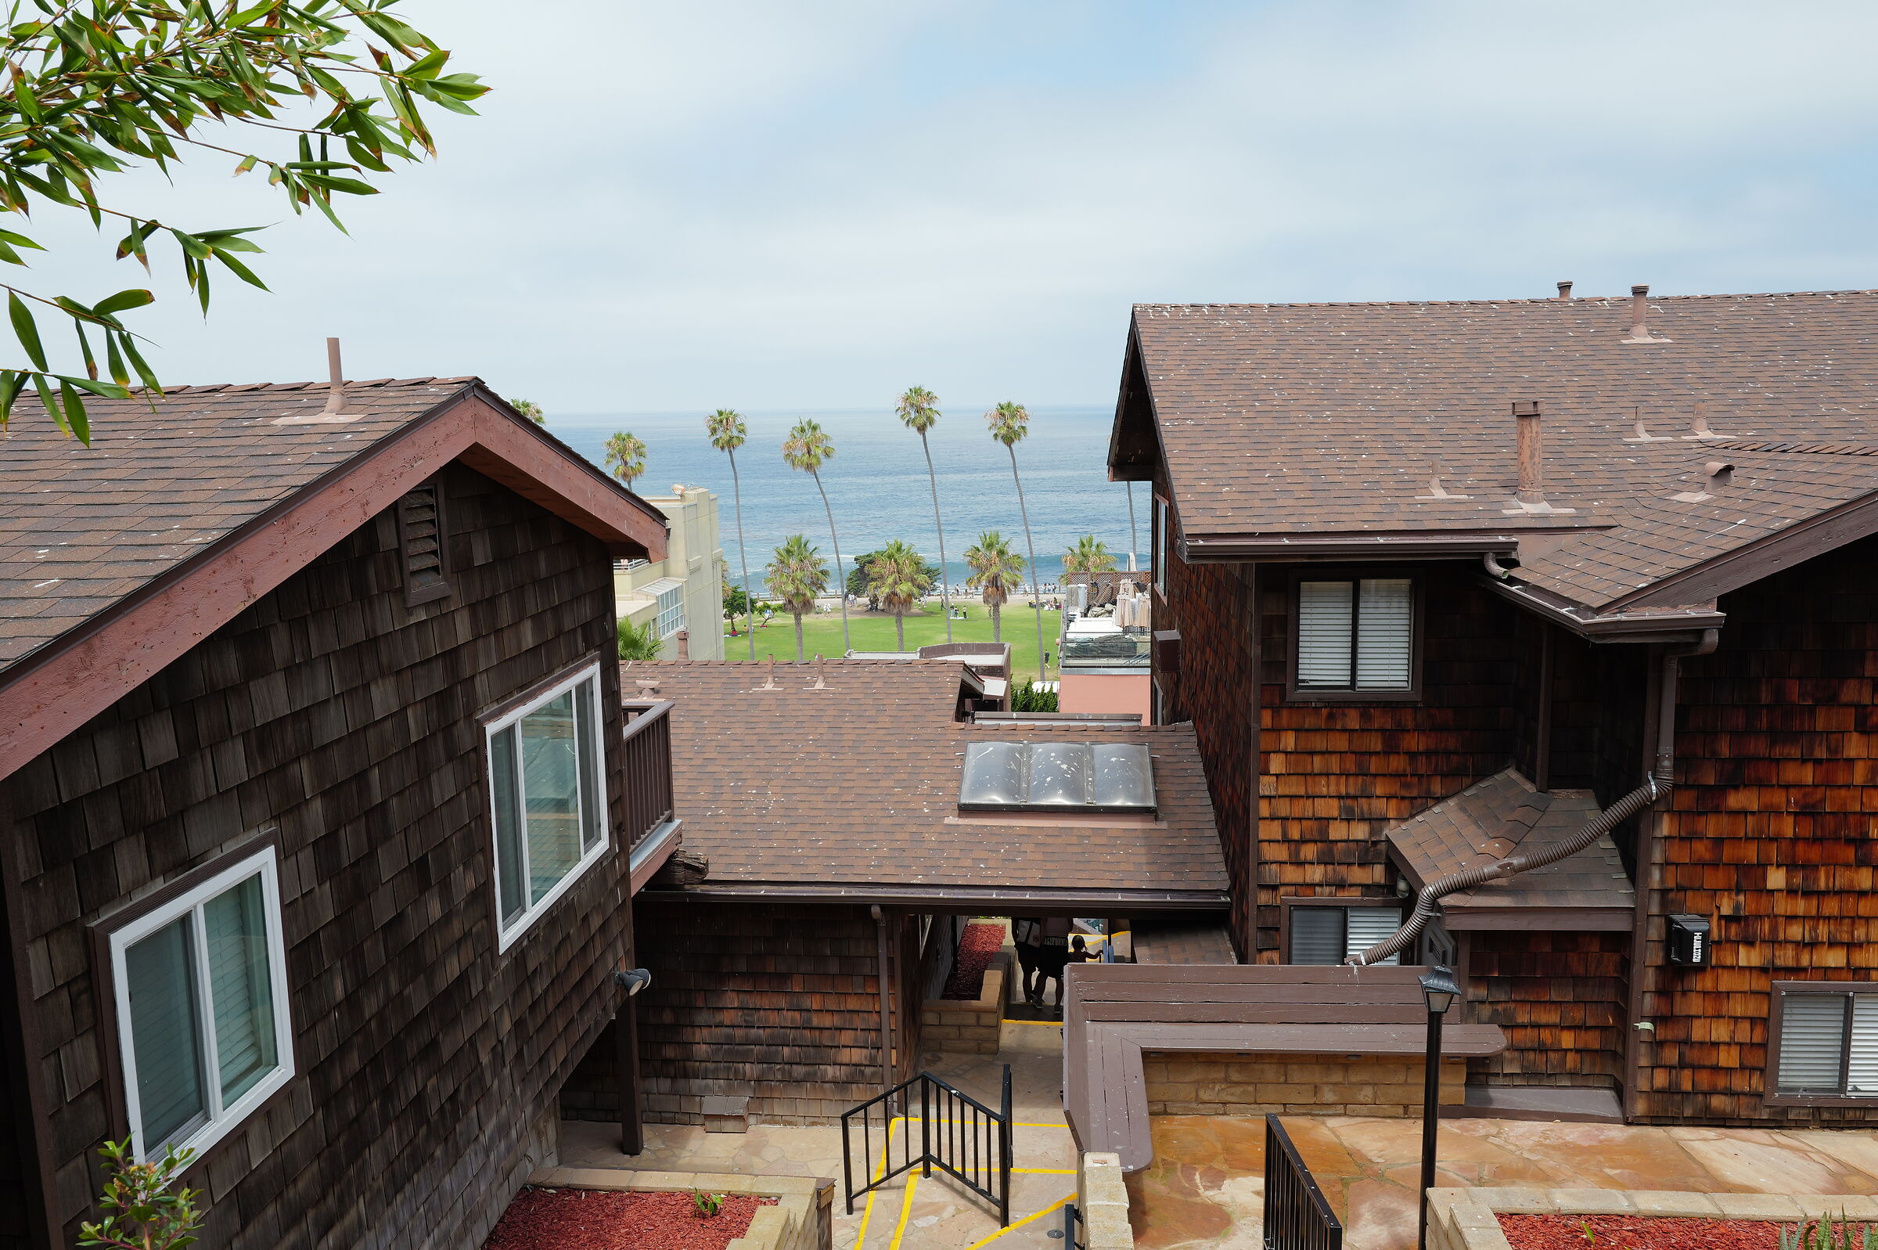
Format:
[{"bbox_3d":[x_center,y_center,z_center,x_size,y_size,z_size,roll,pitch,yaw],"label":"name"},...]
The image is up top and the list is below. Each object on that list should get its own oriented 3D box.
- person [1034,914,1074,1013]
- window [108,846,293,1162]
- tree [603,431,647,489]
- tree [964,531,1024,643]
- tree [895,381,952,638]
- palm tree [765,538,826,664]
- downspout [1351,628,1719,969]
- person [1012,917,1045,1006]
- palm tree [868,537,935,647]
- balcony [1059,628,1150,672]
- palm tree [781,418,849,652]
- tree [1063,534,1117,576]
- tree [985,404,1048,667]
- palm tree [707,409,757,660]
[{"bbox_3d":[1.429,3.971,18.011,0.500,1.720,0.480,0,9,5],"label":"person"},{"bbox_3d":[-3.370,1.780,6.722,0.100,1.210,1.230,0,9,5],"label":"window"},{"bbox_3d":[-27.223,-5.235,128.627,3.685,23.434,4.000,-1,9,0],"label":"tree"},{"bbox_3d":[5.055,-1.141,132.903,5.412,14.700,5.200,-1,9,0],"label":"tree"},{"bbox_3d":[-1.135,-7.363,128.361,4.630,26.957,4.300,-1,9,0],"label":"tree"},{"bbox_3d":[-12.907,-0.874,132.903,5.544,14.705,5.400,-1,9,0],"label":"palm tree"},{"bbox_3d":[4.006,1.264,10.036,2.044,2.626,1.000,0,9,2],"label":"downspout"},{"bbox_3d":[1.042,3.669,16.847,0.500,1.680,0.380,-1,9,0],"label":"person"},{"bbox_3d":[-3.256,-0.775,129.364,5.699,13.692,5.600,-1,9,0],"label":"palm tree"},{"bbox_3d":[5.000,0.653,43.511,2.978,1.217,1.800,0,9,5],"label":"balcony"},{"bbox_3d":[-10.727,-5.861,128.569,5.514,24.205,4.800,-1,9,0],"label":"palm tree"},{"bbox_3d":[13.743,-1.078,132.923,5.016,14.435,5.000,-1,9,0],"label":"tree"},{"bbox_3d":[7.026,-6.901,132.034,5.412,26.350,4.300,-1,9,0],"label":"tree"},{"bbox_3d":[-18.782,-6.443,132.063,3.696,25.970,4.100,-1,9,0],"label":"palm tree"}]

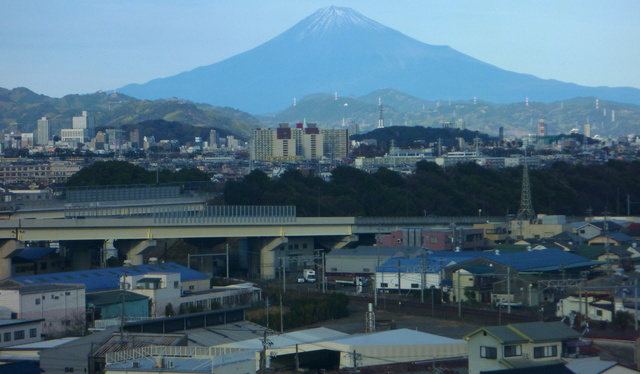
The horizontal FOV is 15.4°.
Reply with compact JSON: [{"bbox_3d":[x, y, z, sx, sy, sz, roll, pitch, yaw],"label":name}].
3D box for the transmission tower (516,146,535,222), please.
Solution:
[{"bbox_3d":[55.590,-0.790,640.080,4.100,20.800,4.100,0,1,20],"label":"transmission tower"}]

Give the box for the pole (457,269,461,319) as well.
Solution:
[{"bbox_3d":[23.900,18.370,408.350,0.350,8.300,0.350,-1,1,6],"label":"pole"}]

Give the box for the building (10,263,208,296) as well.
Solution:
[{"bbox_3d":[-39.440,18.760,416.340,17.500,8.400,53.000,0,1,26],"label":"building"}]

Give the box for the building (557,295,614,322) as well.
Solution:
[{"bbox_3d":[44.470,20.130,394.380,8.300,4.000,5.200,0,1,35],"label":"building"}]

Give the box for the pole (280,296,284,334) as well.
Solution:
[{"bbox_3d":[-5.380,19.480,340.350,0.300,7.800,0.300,-1,1,6],"label":"pole"}]

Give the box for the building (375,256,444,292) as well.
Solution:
[{"bbox_3d":[18.820,18.010,481.350,13.500,6.600,9.200,0,1,27],"label":"building"}]

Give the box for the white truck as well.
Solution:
[{"bbox_3d":[-2.060,19.470,518.370,2.000,2.900,5.200,-1,1,-12],"label":"white truck"}]

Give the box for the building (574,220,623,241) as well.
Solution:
[{"bbox_3d":[73.730,13.960,625.320,8.200,8.200,10.000,0,1,37],"label":"building"}]

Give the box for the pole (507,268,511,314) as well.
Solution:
[{"bbox_3d":[33.030,18.160,415.350,0.350,8.100,0.350,-1,1,6],"label":"pole"}]

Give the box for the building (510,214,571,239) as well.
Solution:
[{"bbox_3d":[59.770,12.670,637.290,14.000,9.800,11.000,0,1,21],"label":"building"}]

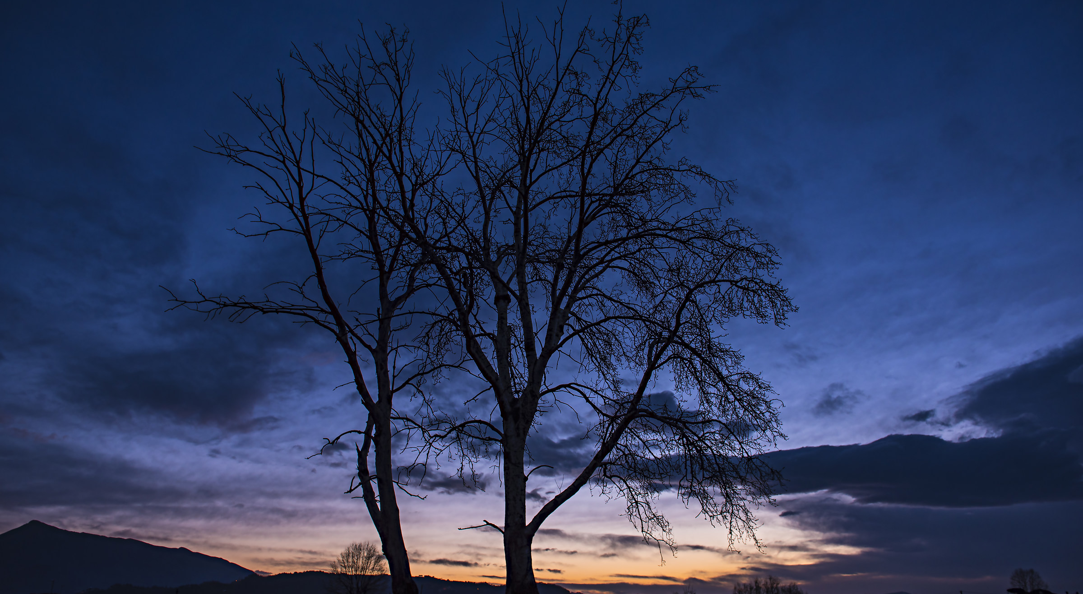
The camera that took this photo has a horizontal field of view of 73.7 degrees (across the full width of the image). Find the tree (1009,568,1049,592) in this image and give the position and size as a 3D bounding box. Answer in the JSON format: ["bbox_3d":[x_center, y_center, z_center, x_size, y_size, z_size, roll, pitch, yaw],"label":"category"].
[{"bbox_3d":[89.292,54.289,131.248,7.270,9.660,7.270,0,-24,0],"label":"tree"}]

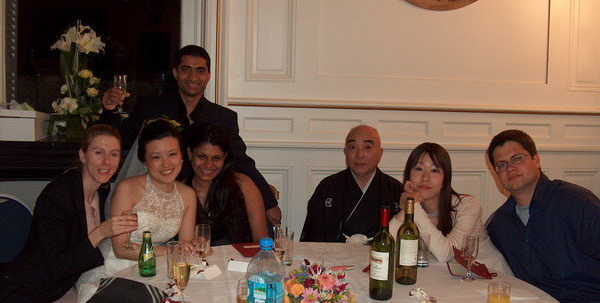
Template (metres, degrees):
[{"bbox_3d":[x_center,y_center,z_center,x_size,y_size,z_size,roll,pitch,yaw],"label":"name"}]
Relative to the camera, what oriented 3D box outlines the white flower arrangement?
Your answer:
[{"bbox_3d":[-1.151,-0.371,3.300,0.290,0.600,0.270,0,6,-19],"label":"white flower arrangement"}]

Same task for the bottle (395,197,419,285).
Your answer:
[{"bbox_3d":[0.381,0.313,2.255,0.076,0.299,0.076,2,6,3],"label":"bottle"}]

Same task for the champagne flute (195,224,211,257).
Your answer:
[{"bbox_3d":[-0.361,0.352,2.355,0.056,0.160,0.056,1,6,-9],"label":"champagne flute"}]

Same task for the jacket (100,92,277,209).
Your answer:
[{"bbox_3d":[-0.491,0.026,2.820,0.760,0.620,0.420,1,6,-10],"label":"jacket"}]

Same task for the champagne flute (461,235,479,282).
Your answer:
[{"bbox_3d":[0.614,0.386,2.309,0.057,0.157,0.057,1,6,0],"label":"champagne flute"}]

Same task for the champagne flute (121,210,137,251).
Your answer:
[{"bbox_3d":[-0.629,0.293,2.360,0.057,0.160,0.057,0,6,-15],"label":"champagne flute"}]

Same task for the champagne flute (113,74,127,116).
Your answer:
[{"bbox_3d":[-0.772,-0.245,2.760,0.055,0.161,0.055,1,6,0],"label":"champagne flute"}]

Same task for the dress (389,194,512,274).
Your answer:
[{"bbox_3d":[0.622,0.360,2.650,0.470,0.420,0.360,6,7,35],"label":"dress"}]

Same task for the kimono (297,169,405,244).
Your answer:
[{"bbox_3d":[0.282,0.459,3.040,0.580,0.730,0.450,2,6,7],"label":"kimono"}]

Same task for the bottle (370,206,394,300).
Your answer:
[{"bbox_3d":[0.273,0.327,2.083,0.077,0.298,0.077,4,6,20],"label":"bottle"}]

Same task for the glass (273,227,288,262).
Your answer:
[{"bbox_3d":[-0.067,0.357,2.392,0.056,0.160,0.056,1,6,-1],"label":"glass"}]

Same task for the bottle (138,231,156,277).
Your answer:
[{"bbox_3d":[-0.540,0.362,2.273,0.061,0.155,0.061,1,6,0],"label":"bottle"}]

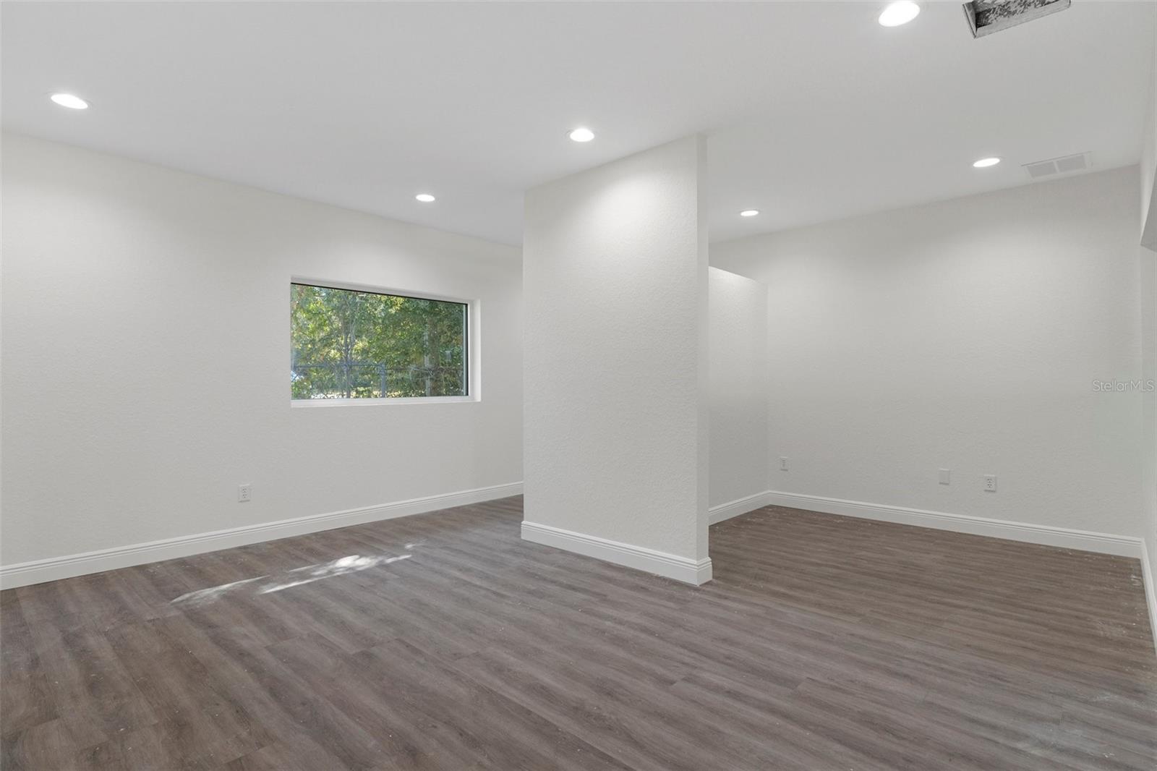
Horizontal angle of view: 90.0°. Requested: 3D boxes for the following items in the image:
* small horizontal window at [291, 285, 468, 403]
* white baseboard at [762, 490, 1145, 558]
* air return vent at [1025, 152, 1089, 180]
[{"bbox_3d":[-1.551,-0.321,4.809,0.100,0.900,1.640,0,0,43],"label":"small horizontal window"},{"bbox_3d":[2.582,1.002,4.357,2.390,0.127,0.020,0,0,43],"label":"white baseboard"},{"bbox_3d":[2.992,-1.354,3.604,0.310,0.025,0.340,0,0,43],"label":"air return vent"}]

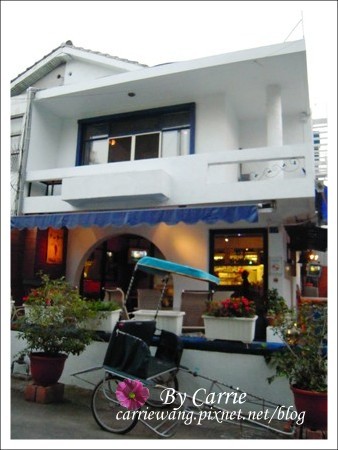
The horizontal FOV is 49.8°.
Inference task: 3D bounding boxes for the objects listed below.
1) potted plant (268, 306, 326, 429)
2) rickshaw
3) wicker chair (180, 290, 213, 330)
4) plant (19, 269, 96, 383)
[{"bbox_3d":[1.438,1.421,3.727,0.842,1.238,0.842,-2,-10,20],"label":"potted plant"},{"bbox_3d":[0.147,1.347,4.311,2.525,1.940,1.020,-3,-10,24],"label":"rickshaw"},{"bbox_3d":[0.498,1.456,5.457,0.554,0.911,0.614,-2,-10,20],"label":"wicker chair"},{"bbox_3d":[-1.594,1.435,5.093,0.990,1.485,0.941,-2,-10,20],"label":"plant"}]

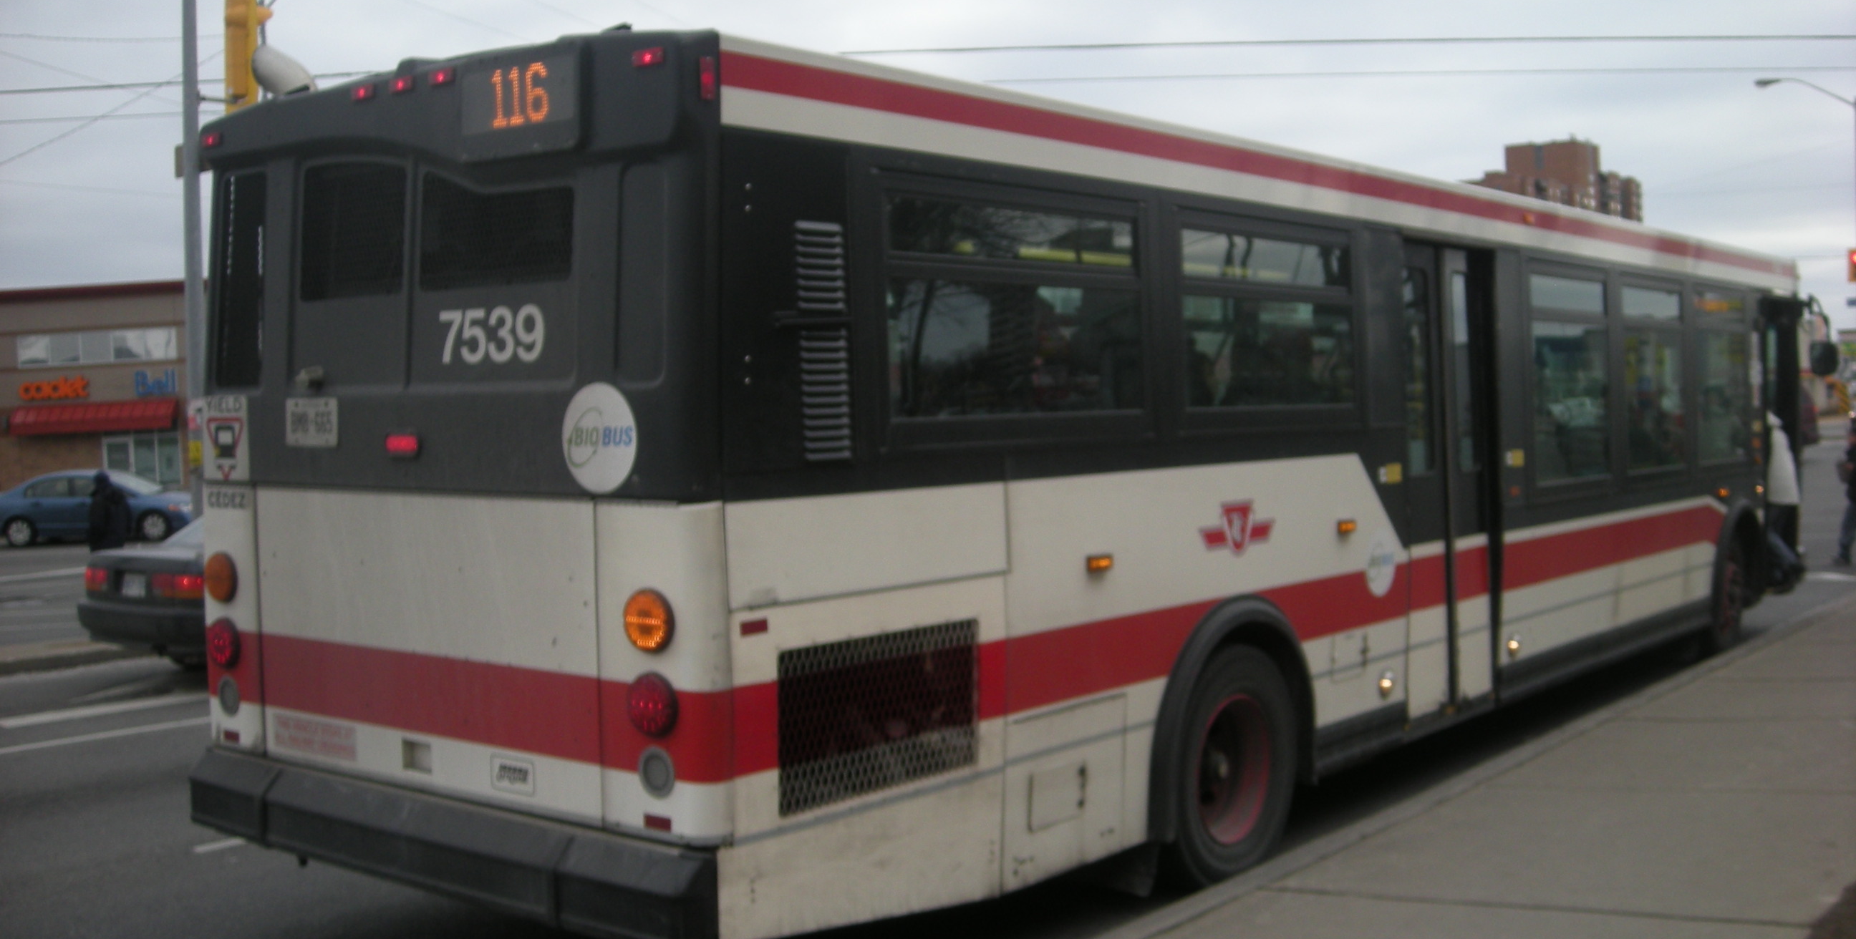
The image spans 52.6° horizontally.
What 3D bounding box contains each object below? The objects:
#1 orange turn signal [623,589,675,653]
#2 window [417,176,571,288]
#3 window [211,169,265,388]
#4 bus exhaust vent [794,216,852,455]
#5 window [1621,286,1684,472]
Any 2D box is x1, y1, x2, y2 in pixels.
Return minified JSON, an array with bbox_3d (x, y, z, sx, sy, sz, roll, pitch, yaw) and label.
[{"bbox_3d":[-0.786,0.429,5.240,0.180,0.180,0.050,2,3,37],"label":"orange turn signal"},{"bbox_3d":[-1.317,-0.735,5.693,0.700,0.360,0.050,2,3,37],"label":"window"},{"bbox_3d":[-2.354,-0.649,6.427,0.299,0.743,0.050,2,1,38],"label":"window"},{"bbox_3d":[-0.298,-0.374,5.525,0.040,0.696,0.201,-2,1,38],"label":"bus exhaust vent"},{"bbox_3d":[4.583,-0.564,11.893,0.060,1.120,1.250,2,3,37],"label":"window"}]

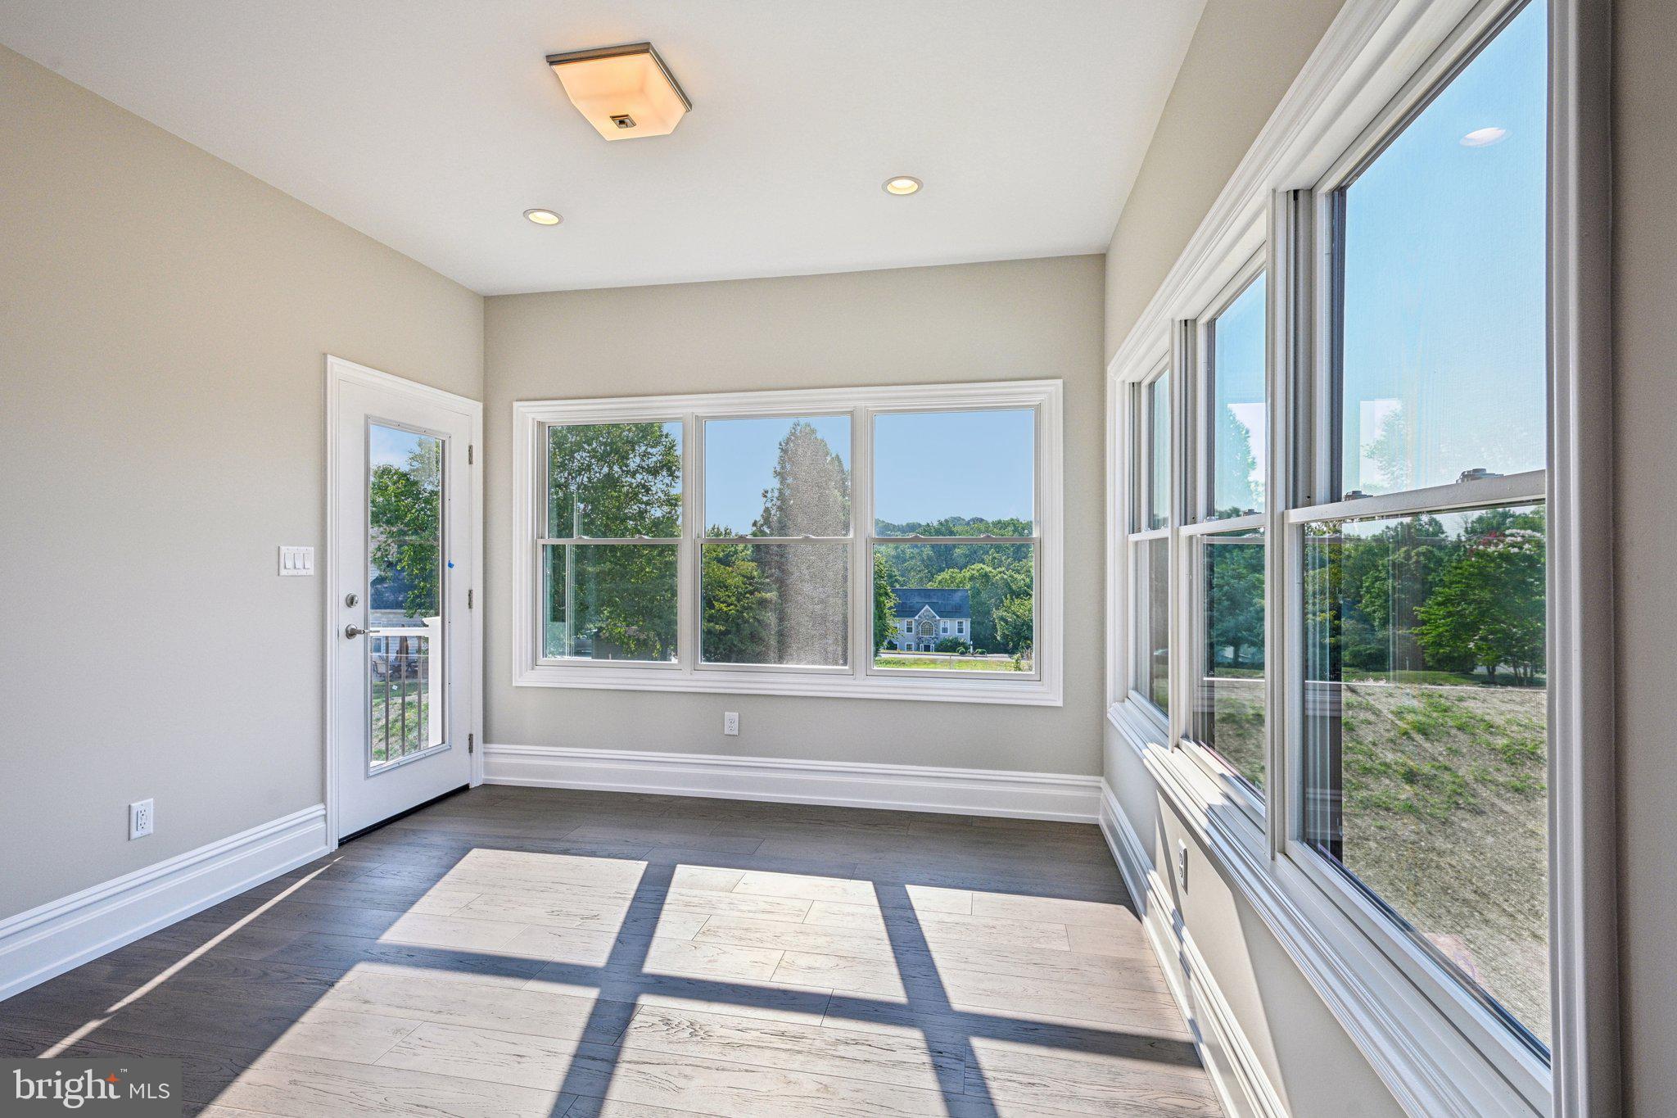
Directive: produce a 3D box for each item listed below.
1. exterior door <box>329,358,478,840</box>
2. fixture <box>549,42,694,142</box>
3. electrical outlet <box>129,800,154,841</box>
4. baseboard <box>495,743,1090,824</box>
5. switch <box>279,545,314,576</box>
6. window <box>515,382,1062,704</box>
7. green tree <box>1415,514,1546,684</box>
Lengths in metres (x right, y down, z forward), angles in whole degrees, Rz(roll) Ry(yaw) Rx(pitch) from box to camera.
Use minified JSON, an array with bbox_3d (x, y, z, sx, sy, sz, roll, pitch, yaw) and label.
[{"bbox_3d":[-2.113,0.185,3.688,0.060,2.085,0.935,0,0,11],"label":"exterior door"},{"bbox_3d":[-0.667,-1.415,2.322,0.330,0.125,0.330,0,0,11],"label":"fixture"},{"bbox_3d":[-2.333,0.873,2.498,0.010,0.116,0.071,0,0,11],"label":"electrical outlet"},{"bbox_3d":[-0.363,1.158,3.891,3.330,0.225,0.022,0,0,11],"label":"baseboard"},{"bbox_3d":[-2.224,0.010,3.061,0.010,0.117,0.158,0,0,11],"label":"switch"},{"bbox_3d":[-0.358,-0.080,3.923,2.950,1.590,0.110,0,0,11],"label":"window"},{"bbox_3d":[15.839,0.950,18.000,3.800,4.200,3.800,0,0,11],"label":"green tree"}]

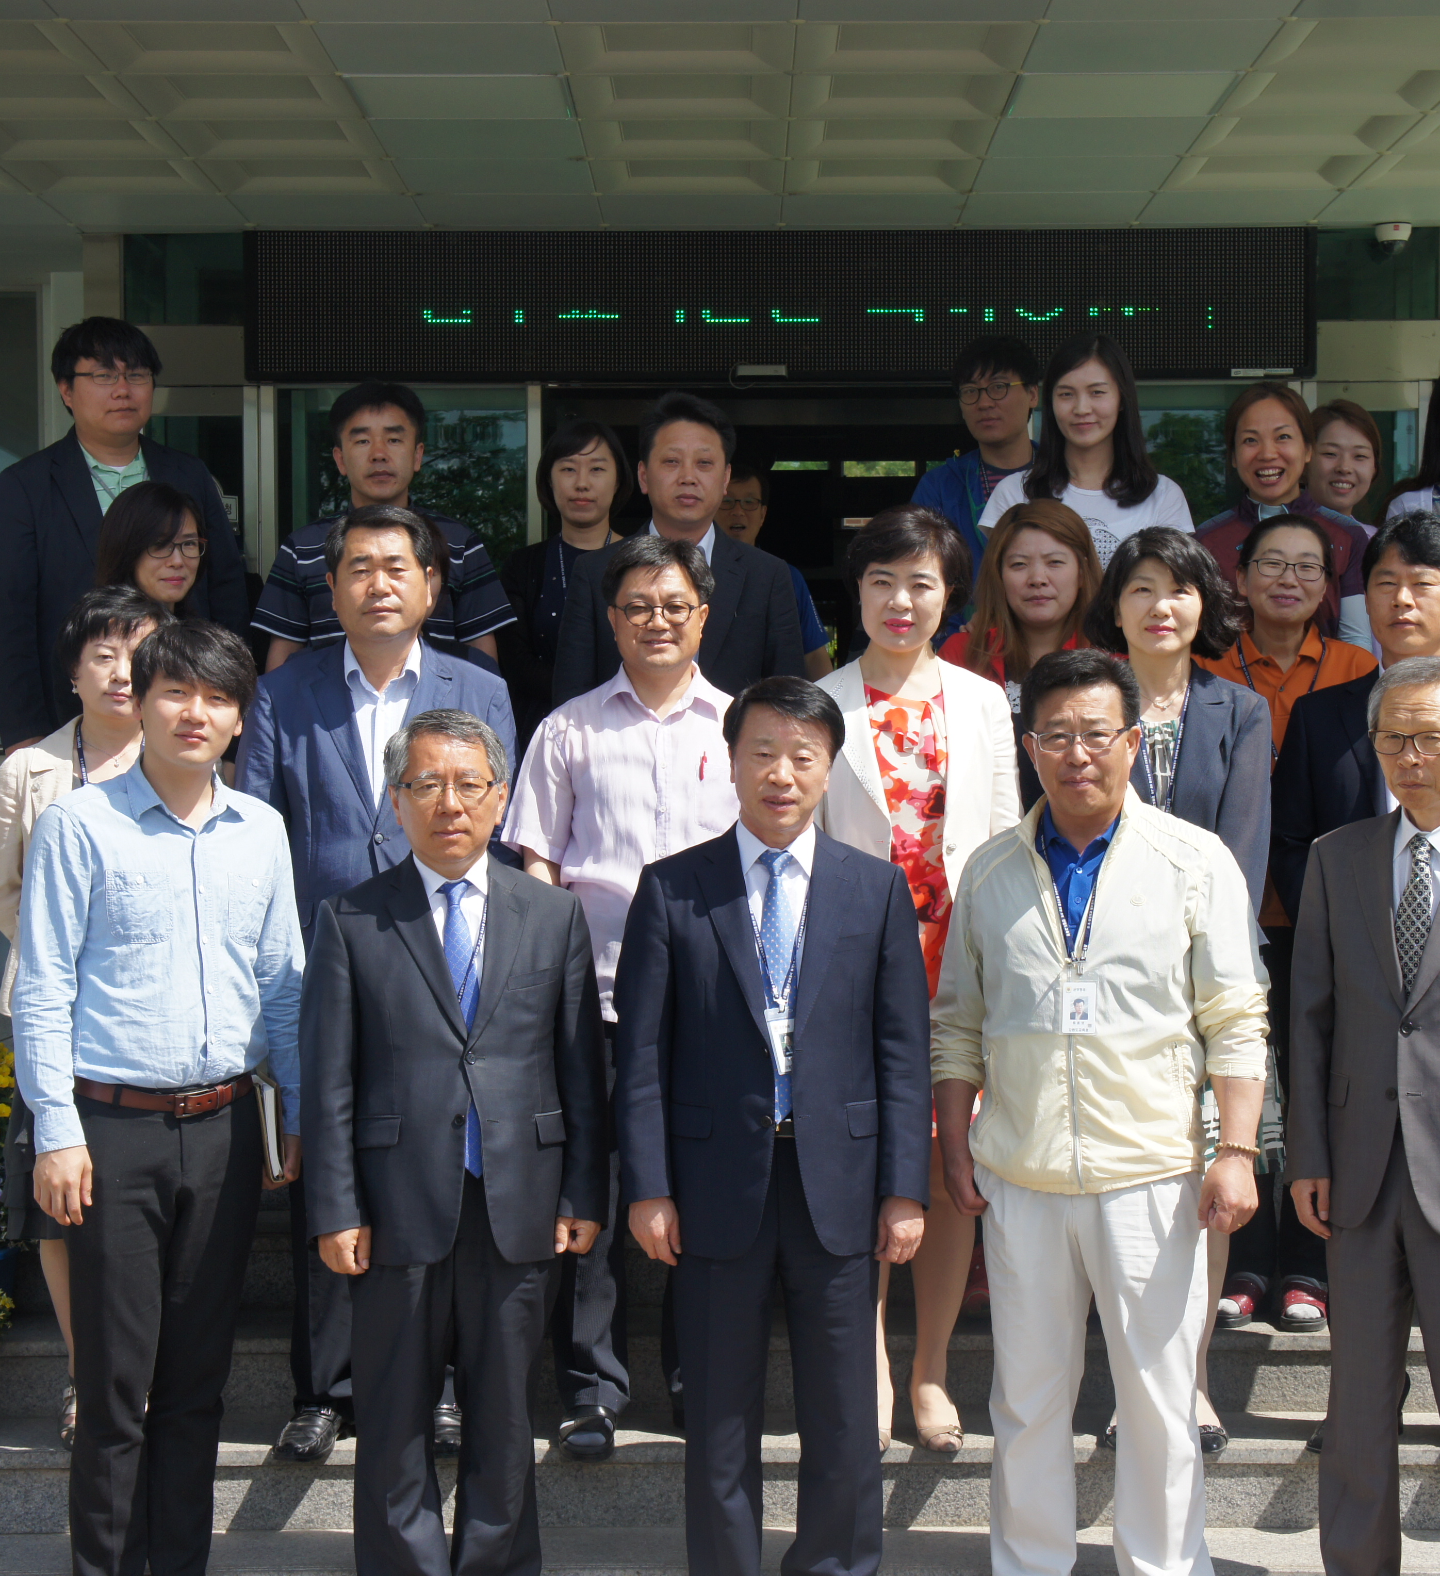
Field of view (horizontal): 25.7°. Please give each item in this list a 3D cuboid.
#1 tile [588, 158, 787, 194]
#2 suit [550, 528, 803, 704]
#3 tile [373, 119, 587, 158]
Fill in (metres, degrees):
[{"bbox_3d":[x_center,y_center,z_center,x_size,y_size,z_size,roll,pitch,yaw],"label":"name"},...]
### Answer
[{"bbox_3d":[-0.096,-1.936,9.879,0.600,0.050,0.600,0,1,0],"label":"tile"},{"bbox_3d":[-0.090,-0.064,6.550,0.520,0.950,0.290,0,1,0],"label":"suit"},{"bbox_3d":[-0.701,-1.909,9.244,0.600,0.030,0.600,0,1,0],"label":"tile"}]

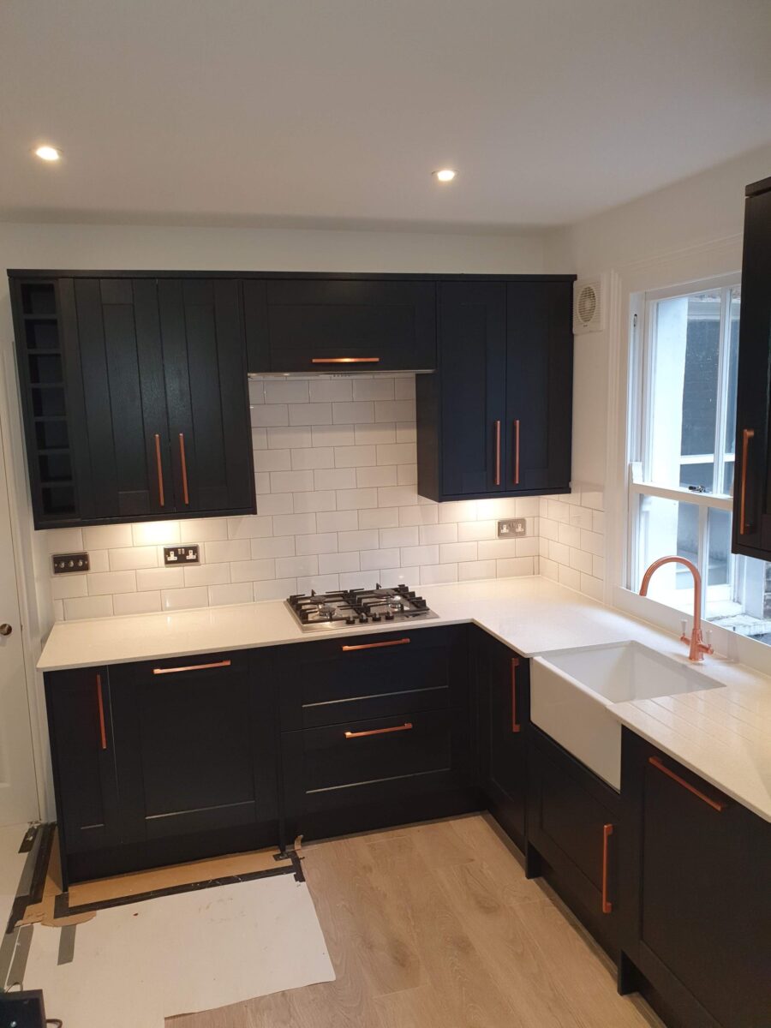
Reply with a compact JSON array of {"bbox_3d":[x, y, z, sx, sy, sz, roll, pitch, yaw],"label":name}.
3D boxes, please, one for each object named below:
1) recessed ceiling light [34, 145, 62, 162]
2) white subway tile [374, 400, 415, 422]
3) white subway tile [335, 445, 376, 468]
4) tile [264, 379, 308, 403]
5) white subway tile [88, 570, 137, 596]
[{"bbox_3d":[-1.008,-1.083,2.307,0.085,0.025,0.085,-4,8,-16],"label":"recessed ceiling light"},{"bbox_3d":[0.048,-0.477,3.607,0.199,0.097,0.010,-4,8,-16],"label":"white subway tile"},{"bbox_3d":[-0.139,-0.268,3.600,0.200,0.100,0.010,-4,8,-16],"label":"white subway tile"},{"bbox_3d":[-0.439,-0.544,3.473,0.200,0.100,0.010,-4,8,-16],"label":"tile"},{"bbox_3d":[-1.189,0.302,3.359,0.200,0.100,0.010,-4,8,-16],"label":"white subway tile"}]

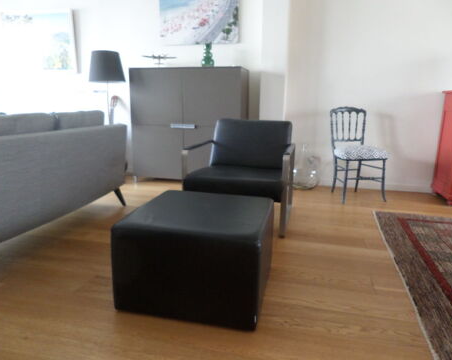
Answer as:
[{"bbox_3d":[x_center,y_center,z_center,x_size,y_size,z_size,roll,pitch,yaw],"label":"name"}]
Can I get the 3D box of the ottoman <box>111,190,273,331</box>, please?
[{"bbox_3d":[-0.109,0.332,1.597,0.608,0.389,0.566,4,12,13],"label":"ottoman"}]

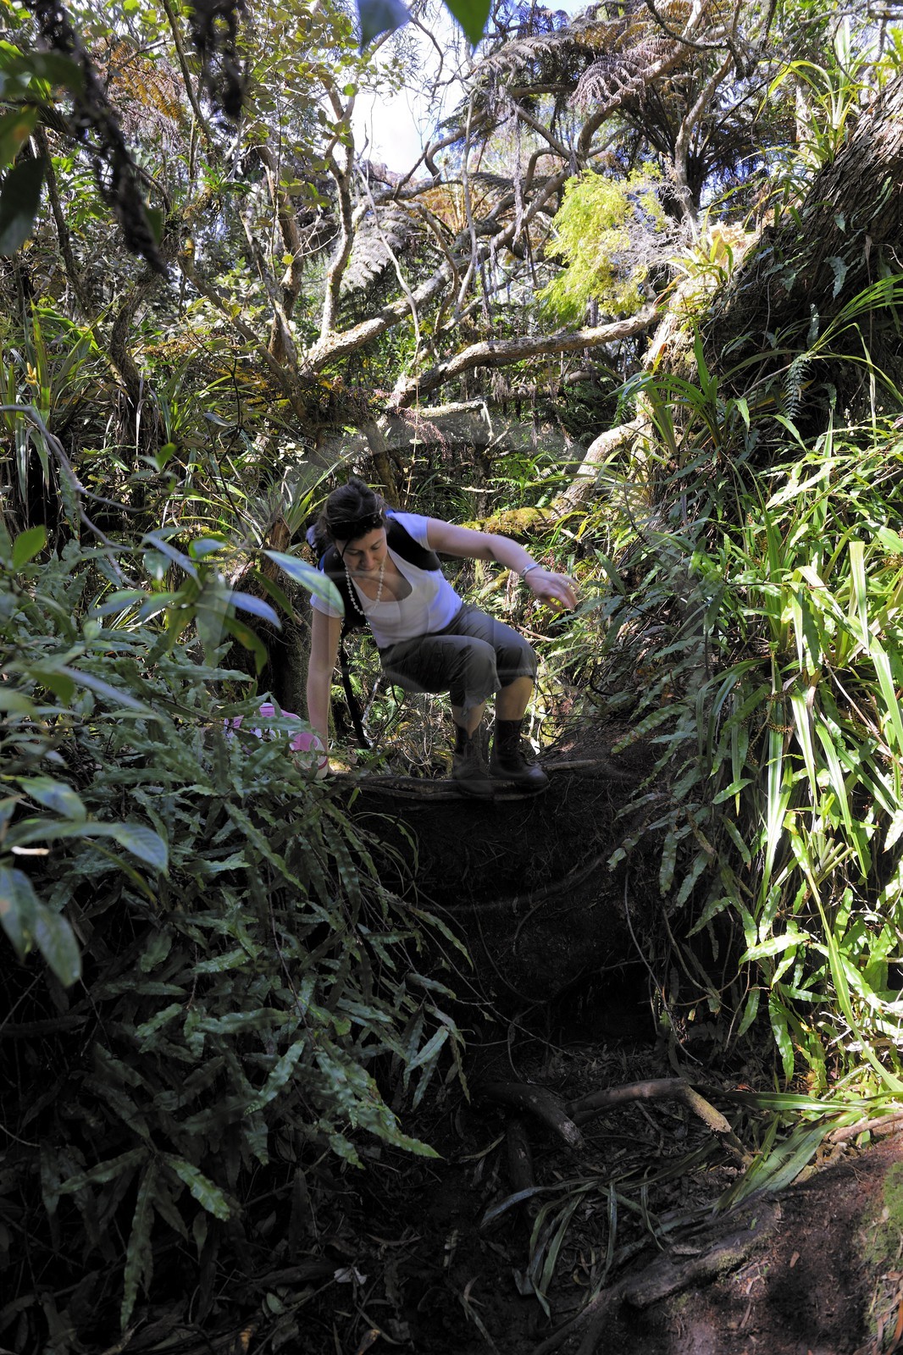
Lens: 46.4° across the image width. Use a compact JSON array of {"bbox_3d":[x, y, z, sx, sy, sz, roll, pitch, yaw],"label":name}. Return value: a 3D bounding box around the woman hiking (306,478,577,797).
[{"bbox_3d":[-0.030,-0.120,3.320,0.820,0.960,0.750,0,1,-22],"label":"woman hiking"}]

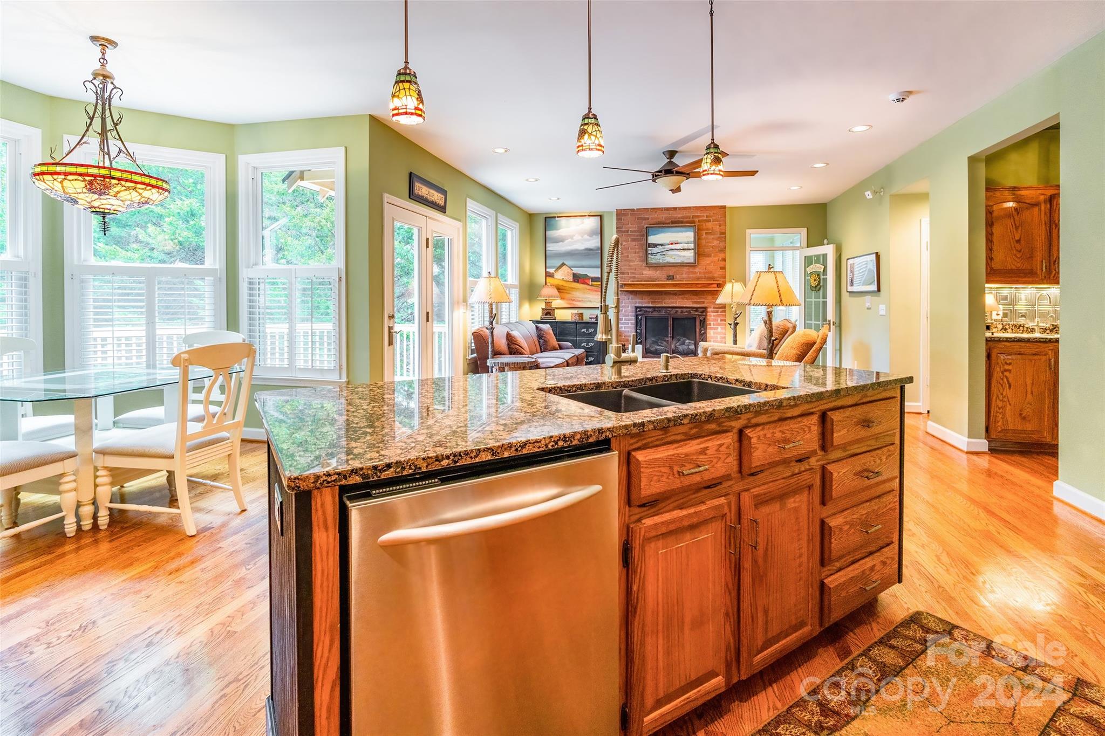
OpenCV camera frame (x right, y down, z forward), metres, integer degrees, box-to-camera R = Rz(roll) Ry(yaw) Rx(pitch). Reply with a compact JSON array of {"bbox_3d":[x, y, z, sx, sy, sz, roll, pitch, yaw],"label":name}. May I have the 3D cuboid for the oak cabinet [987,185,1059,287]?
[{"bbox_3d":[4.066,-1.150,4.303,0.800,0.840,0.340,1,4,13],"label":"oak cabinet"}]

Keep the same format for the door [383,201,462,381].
[{"bbox_3d":[-1.250,-0.499,4.894,0.120,2.140,1.630,1,4,13],"label":"door"}]

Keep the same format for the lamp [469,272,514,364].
[{"bbox_3d":[-0.663,-0.289,5.350,0.470,1.510,0.470,0,5,0],"label":"lamp"}]

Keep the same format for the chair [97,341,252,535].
[{"bbox_3d":[-2.128,0.359,2.762,0.660,1.000,0.510,1,4,13],"label":"chair"}]

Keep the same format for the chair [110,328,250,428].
[{"bbox_3d":[-2.650,0.252,3.500,0.510,0.985,0.600,0,5,6],"label":"chair"}]

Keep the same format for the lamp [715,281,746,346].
[{"bbox_3d":[2.308,-0.395,6.250,0.460,1.450,0.460,0,5,0],"label":"lamp"}]

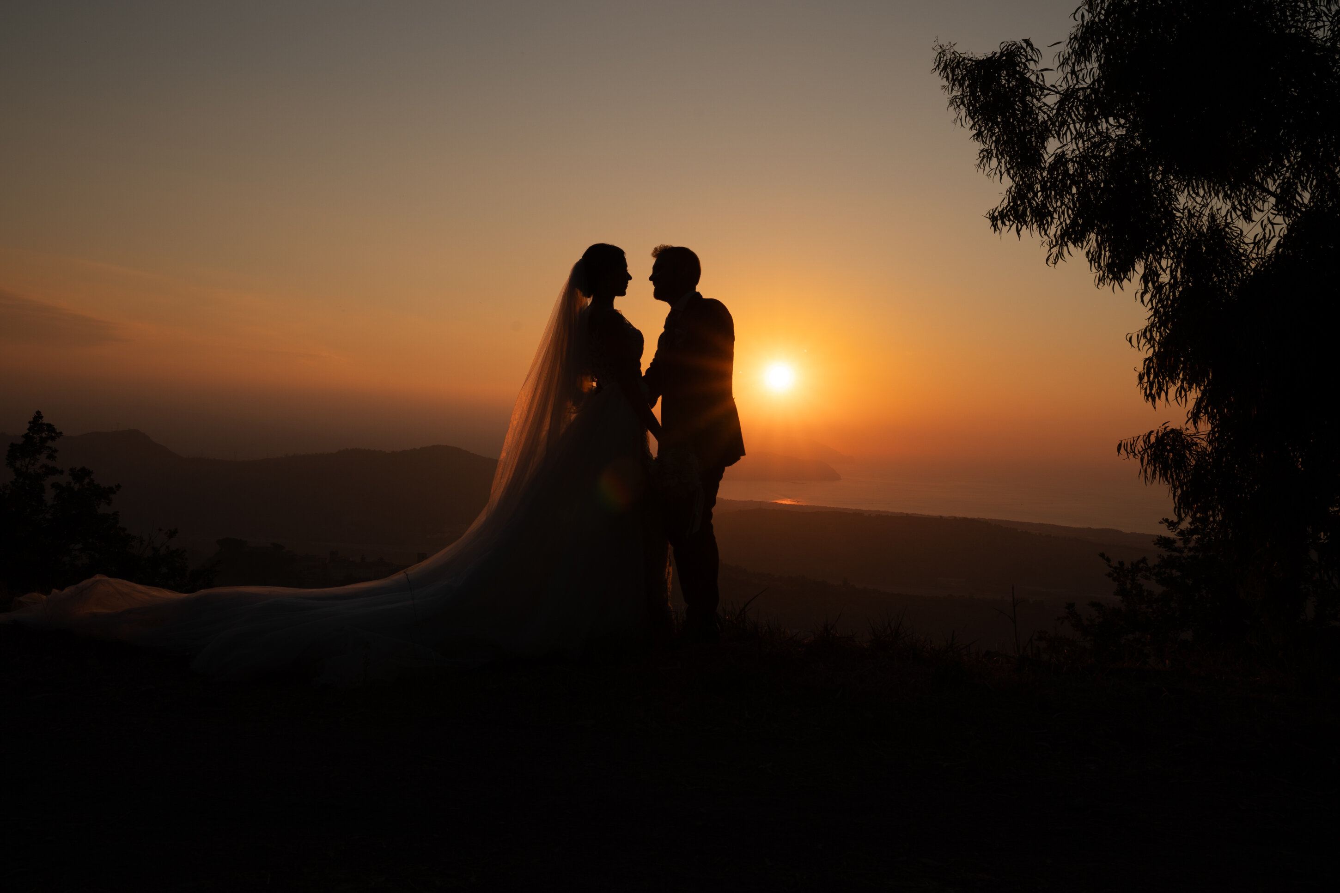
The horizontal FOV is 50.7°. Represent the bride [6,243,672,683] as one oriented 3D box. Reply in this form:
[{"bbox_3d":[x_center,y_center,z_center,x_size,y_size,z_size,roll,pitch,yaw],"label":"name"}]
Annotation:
[{"bbox_3d":[-1.500,0.020,6.150,3.000,1.800,1.250,0,0,0],"label":"bride"}]

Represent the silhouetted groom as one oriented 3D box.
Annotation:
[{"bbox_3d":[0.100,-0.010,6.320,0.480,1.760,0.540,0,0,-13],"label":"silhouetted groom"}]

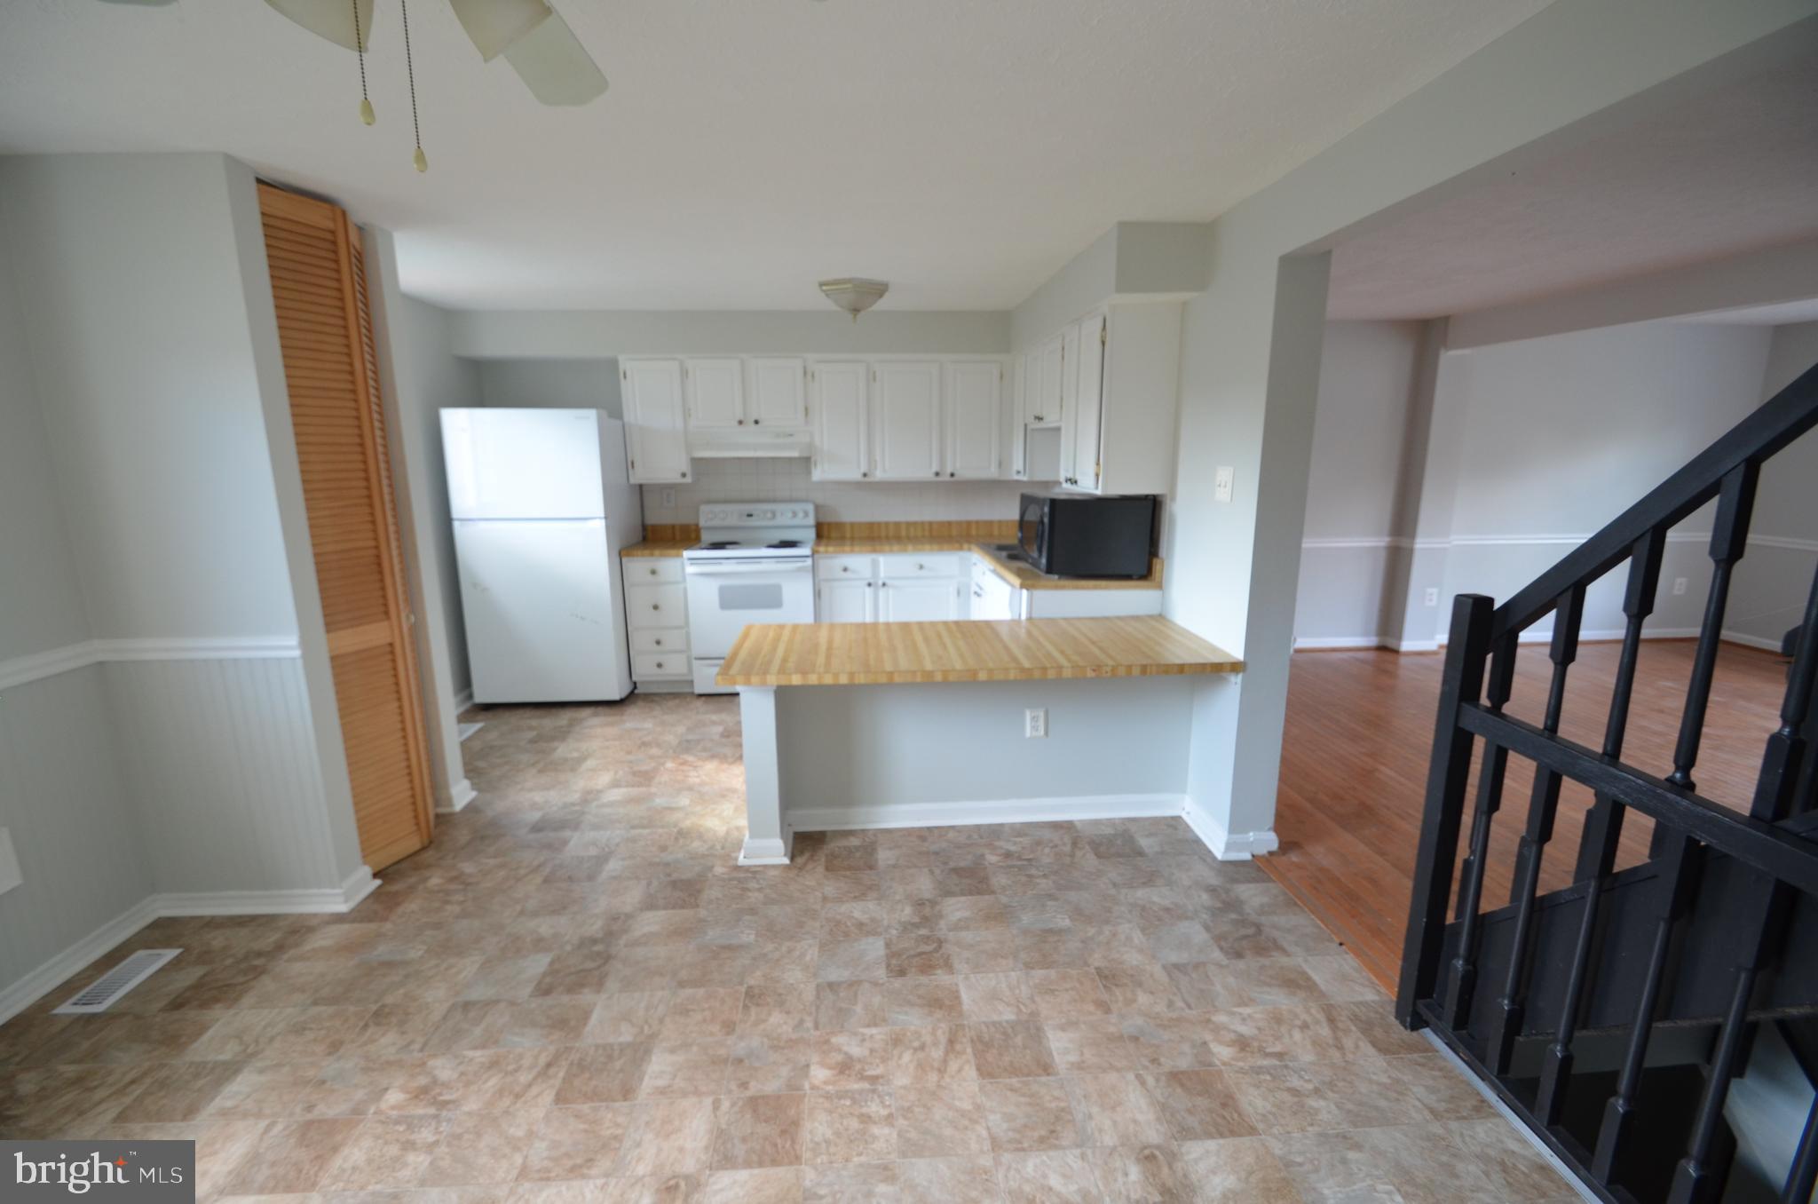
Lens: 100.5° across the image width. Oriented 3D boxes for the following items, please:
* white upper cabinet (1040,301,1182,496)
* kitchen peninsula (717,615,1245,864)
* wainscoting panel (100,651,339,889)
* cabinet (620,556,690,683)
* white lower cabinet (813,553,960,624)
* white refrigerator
[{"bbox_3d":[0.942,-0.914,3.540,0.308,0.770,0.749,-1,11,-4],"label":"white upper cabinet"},{"bbox_3d":[0.245,0.539,3.033,1.827,0.777,0.736,-1,11,-4],"label":"kitchen peninsula"},{"bbox_3d":[-2.214,0.574,2.460,0.598,0.823,0.020,-1,11,-4],"label":"wainscoting panel"},{"bbox_3d":[-1.558,0.072,4.923,0.377,0.818,0.614,-1,11,-4],"label":"cabinet"},{"bbox_3d":[-0.130,0.046,5.024,0.941,0.818,0.614,-1,11,-4],"label":"white lower cabinet"},{"bbox_3d":[-2.167,-0.271,4.696,0.834,1.746,0.751,-1,11,-4],"label":"white refrigerator"}]

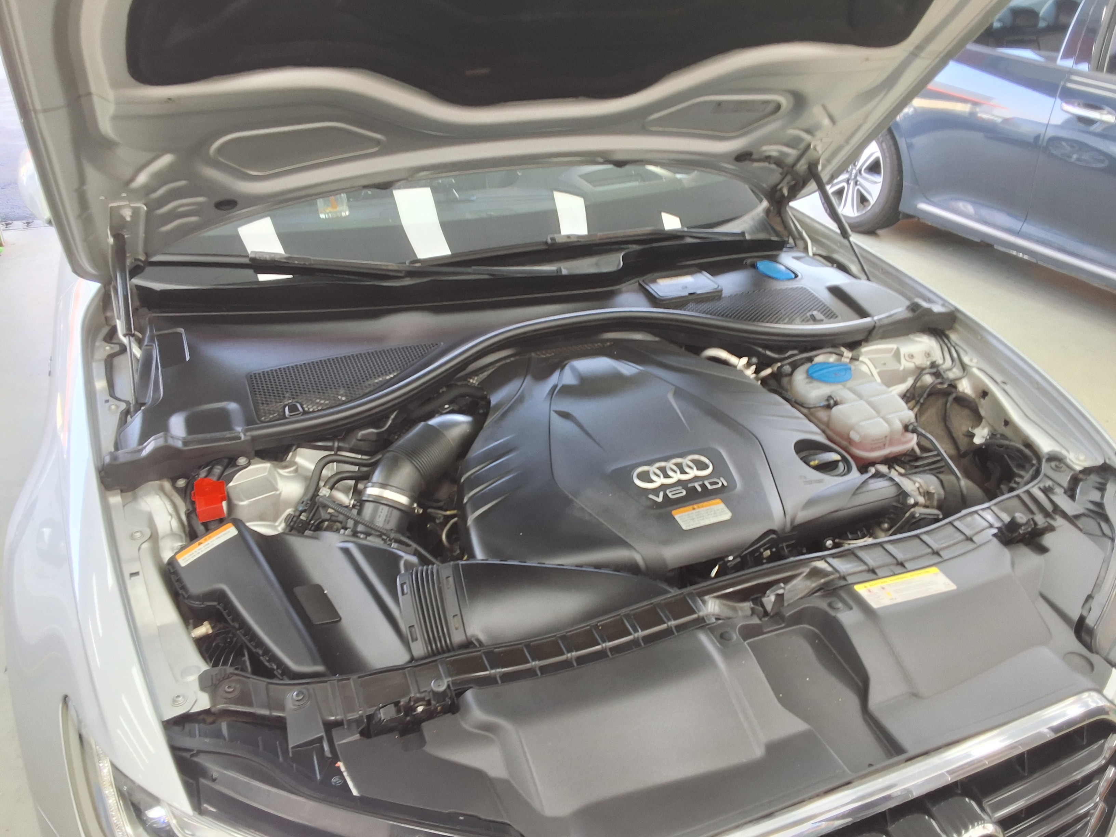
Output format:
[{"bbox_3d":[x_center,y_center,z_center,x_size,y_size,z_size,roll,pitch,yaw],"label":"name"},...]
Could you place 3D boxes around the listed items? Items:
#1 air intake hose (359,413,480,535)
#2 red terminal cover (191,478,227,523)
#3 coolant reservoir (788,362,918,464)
[{"bbox_3d":[-0.205,0.089,1.331,0.203,0.162,0.153,-11,32,-20],"label":"air intake hose"},{"bbox_3d":[-0.477,0.115,1.234,0.045,0.034,0.059,-11,32,-20],"label":"red terminal cover"},{"bbox_3d":[0.508,-0.005,1.598,0.152,0.148,0.219,-11,32,-20],"label":"coolant reservoir"}]

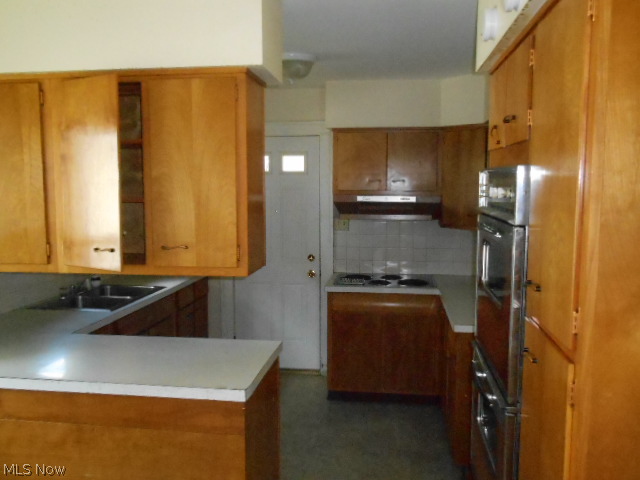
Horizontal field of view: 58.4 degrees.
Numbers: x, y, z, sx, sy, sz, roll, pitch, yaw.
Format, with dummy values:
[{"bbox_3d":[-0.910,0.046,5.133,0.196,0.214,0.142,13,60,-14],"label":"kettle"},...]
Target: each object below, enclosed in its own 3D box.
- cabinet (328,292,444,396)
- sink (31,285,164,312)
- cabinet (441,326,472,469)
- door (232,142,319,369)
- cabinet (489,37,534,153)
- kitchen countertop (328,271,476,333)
[{"bbox_3d":[0.513,0.755,4.588,0.837,0.790,0.650,1,5,7],"label":"cabinet"},{"bbox_3d":[-1.468,0.467,3.867,0.550,0.180,0.850,1,5,7],"label":"sink"},{"bbox_3d":[1.117,0.846,3.650,0.595,0.790,1.070,1,5,7],"label":"cabinet"},{"bbox_3d":[-0.380,0.128,5.007,0.760,2.015,0.045,1,5,7],"label":"door"},{"bbox_3d":[0.938,-0.485,1.988,0.560,0.310,0.690,1,5,7],"label":"cabinet"},{"bbox_3d":[0.741,0.397,3.974,1.455,0.040,1.800,1,5,7],"label":"kitchen countertop"}]

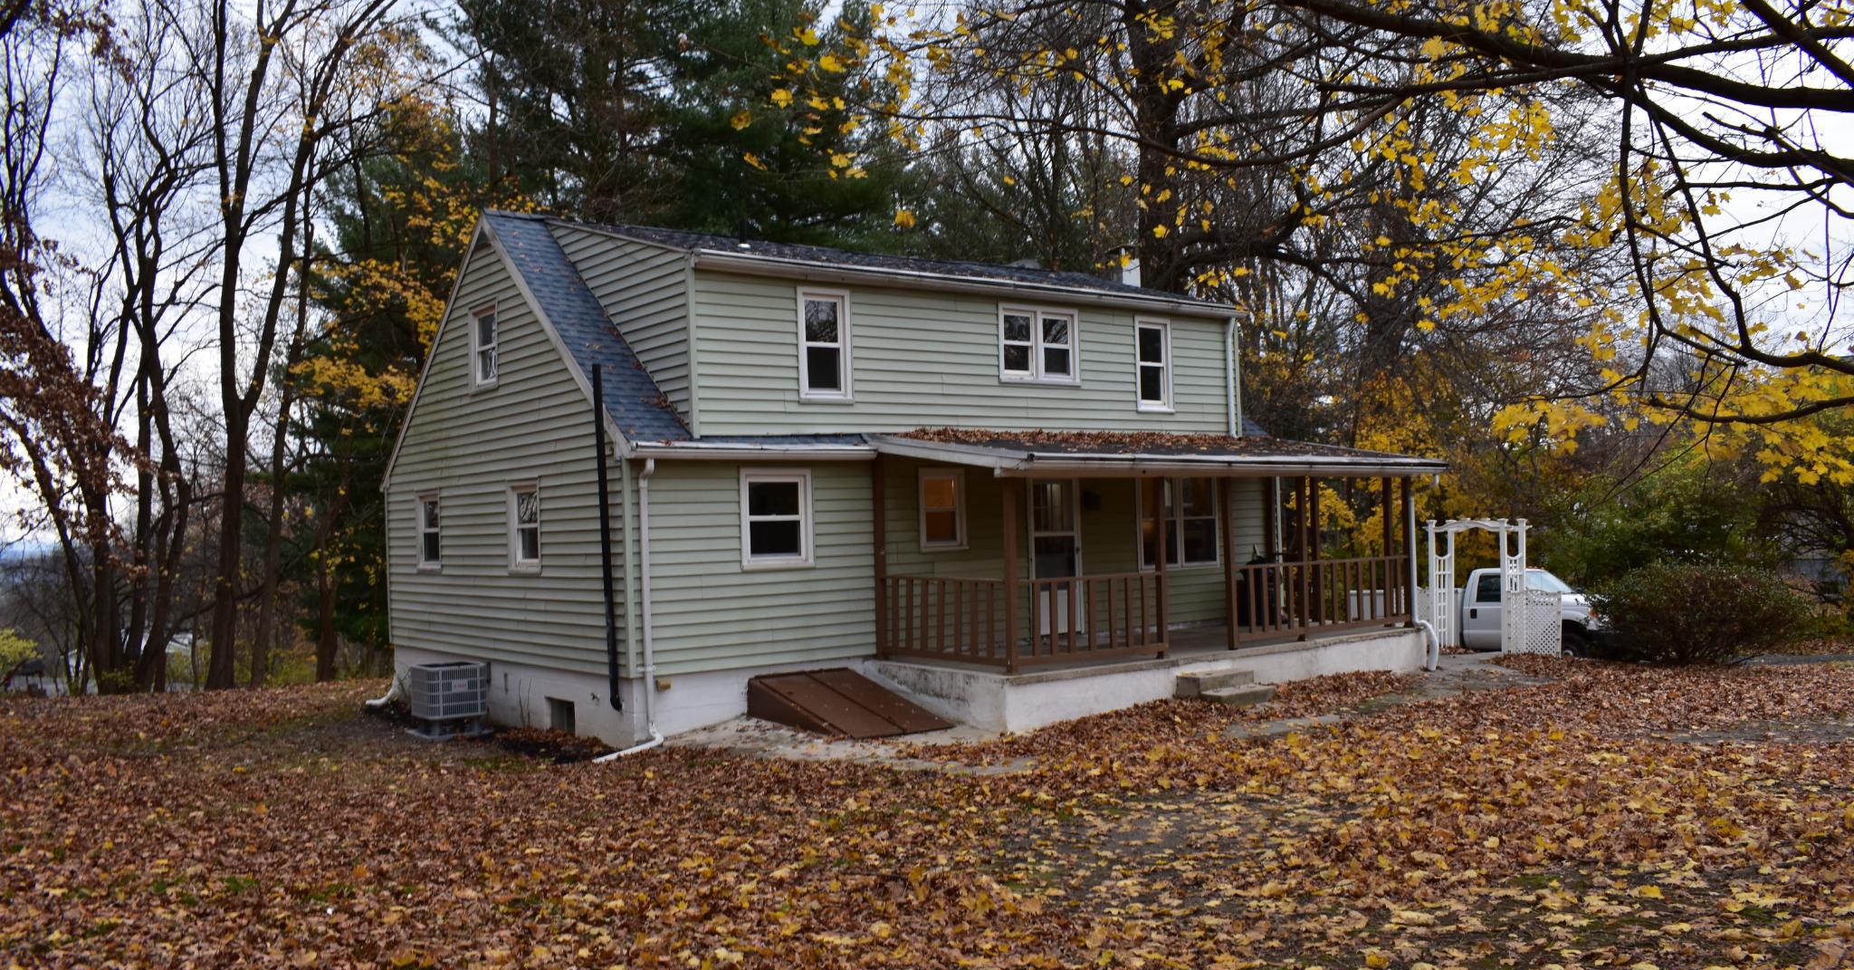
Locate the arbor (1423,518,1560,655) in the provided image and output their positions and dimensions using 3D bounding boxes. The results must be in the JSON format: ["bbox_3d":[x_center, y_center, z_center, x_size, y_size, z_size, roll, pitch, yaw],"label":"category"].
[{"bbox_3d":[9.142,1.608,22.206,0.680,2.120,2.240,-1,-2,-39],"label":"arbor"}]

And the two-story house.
[{"bbox_3d":[-0.353,-0.357,19.322,10.900,6.180,10.100,-1,-2,-39],"label":"two-story house"}]

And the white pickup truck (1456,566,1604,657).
[{"bbox_3d":[11.651,2.738,28.791,2.050,2.000,5.850,-1,-2,-42],"label":"white pickup truck"}]

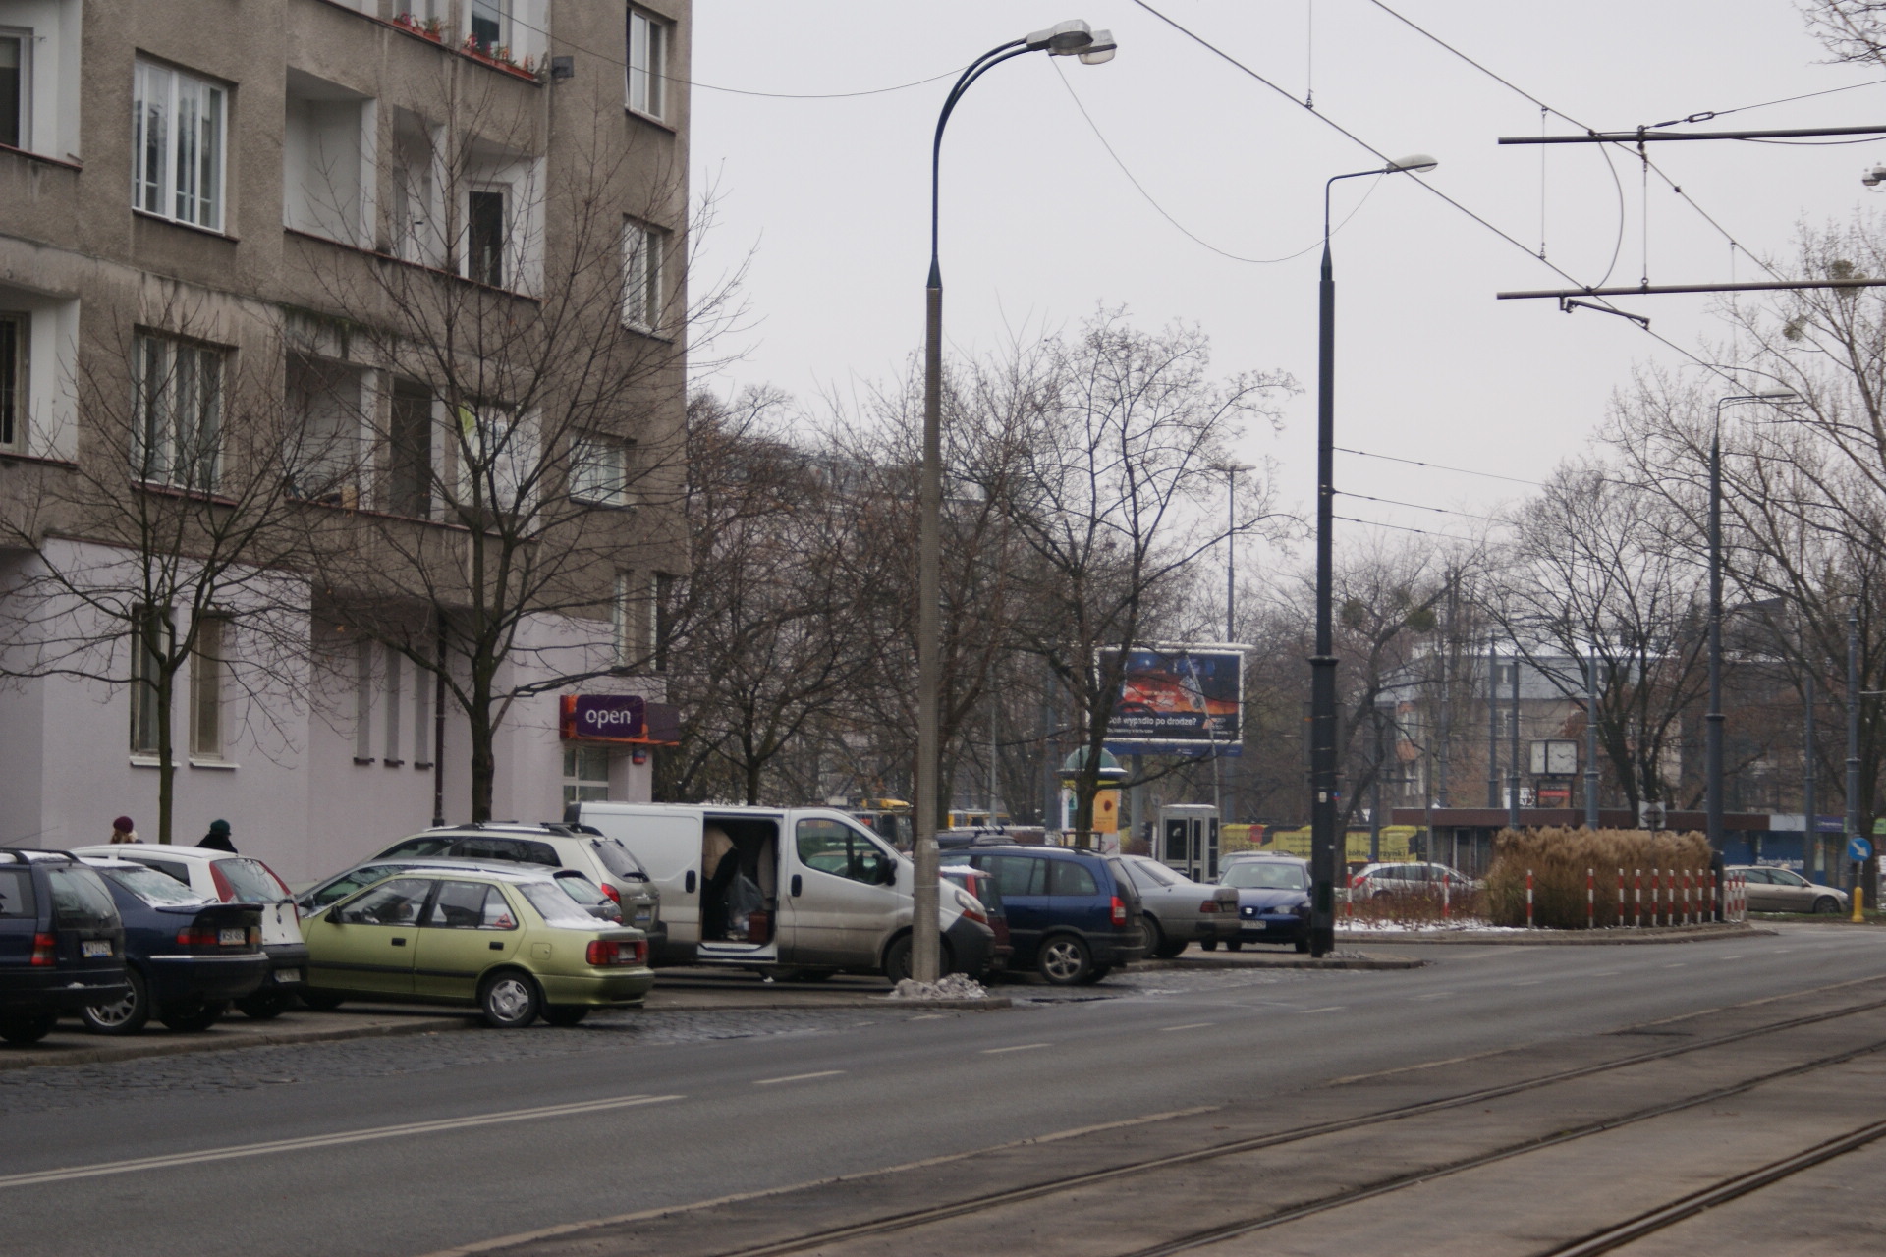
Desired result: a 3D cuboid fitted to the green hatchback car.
[{"bbox_3d":[-4.832,2.906,50.600,4.090,1.380,1.590,2,-2,16],"label":"green hatchback car"}]

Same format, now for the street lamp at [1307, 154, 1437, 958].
[{"bbox_3d":[6.304,-1.049,80.228,1.800,11.710,0.380,0,-2,17],"label":"street lamp"}]

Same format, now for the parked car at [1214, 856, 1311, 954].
[{"bbox_3d":[5.023,4.234,84.449,1.690,1.440,3.970,0,-2,13],"label":"parked car"}]

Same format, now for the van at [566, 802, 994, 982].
[{"bbox_3d":[-1.811,3.012,62.489,4.800,1.960,1.920,1,-2,0],"label":"van"}]

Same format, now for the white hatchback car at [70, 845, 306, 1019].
[{"bbox_3d":[-7.220,2.525,45.829,3.760,1.450,1.625,0,-2,15],"label":"white hatchback car"}]

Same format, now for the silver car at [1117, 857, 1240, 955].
[{"bbox_3d":[1.887,3.960,78.398,4.660,1.420,1.740,0,-2,17],"label":"silver car"}]

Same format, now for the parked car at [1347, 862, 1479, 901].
[{"bbox_3d":[13.172,7.056,147.971,4.300,1.470,1.760,1,-2,3],"label":"parked car"}]

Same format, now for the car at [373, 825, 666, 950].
[{"bbox_3d":[-5.180,2.841,56.335,4.450,1.700,1.820,0,-2,17],"label":"car"}]

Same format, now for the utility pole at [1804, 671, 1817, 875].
[{"bbox_3d":[29.007,5.325,184.000,0.310,7.591,0.310,1,-2,0],"label":"utility pole"}]

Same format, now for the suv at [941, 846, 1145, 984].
[{"bbox_3d":[0.135,3.481,67.200,4.320,1.670,1.742,1,-2,13],"label":"suv"}]

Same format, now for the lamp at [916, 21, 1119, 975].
[{"bbox_3d":[0.745,-1.336,59.750,2.050,10.520,1.050,0,-2,17],"label":"lamp"}]

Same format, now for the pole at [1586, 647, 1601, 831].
[{"bbox_3d":[19.020,4.271,161.000,0.330,7.763,0.330,1,-2,0],"label":"pole"}]

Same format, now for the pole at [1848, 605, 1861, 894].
[{"bbox_3d":[24.024,3.449,145.000,0.330,8.060,0.330,1,-2,0],"label":"pole"}]

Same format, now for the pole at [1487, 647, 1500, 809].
[{"bbox_3d":[19.020,4.875,190.000,0.310,8.932,0.310,1,-2,0],"label":"pole"}]

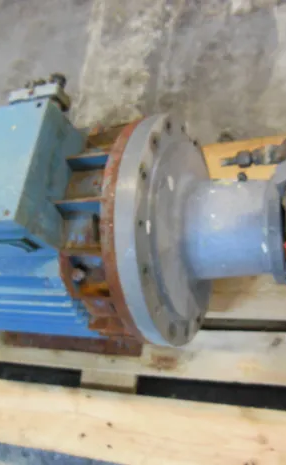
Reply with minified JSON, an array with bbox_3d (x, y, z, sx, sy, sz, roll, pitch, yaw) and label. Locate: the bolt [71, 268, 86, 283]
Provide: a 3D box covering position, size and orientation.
[{"bbox_3d":[-0.115,0.076,0.795,0.019,0.024,0.024,-2,66,24],"label":"bolt"}]

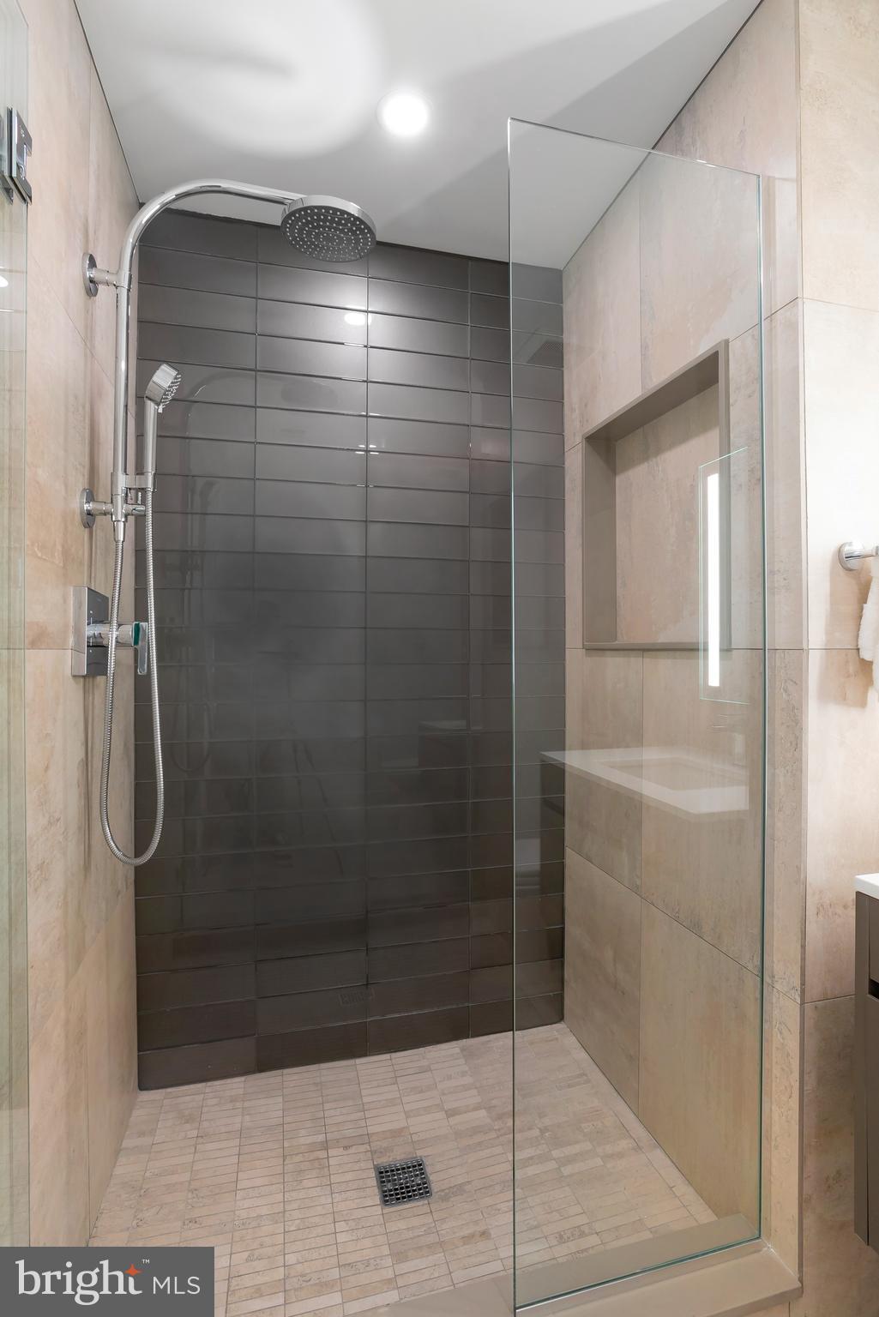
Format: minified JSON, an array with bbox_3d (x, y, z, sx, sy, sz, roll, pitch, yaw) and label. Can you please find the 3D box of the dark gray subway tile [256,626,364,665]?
[{"bbox_3d":[-0.359,-0.035,1.769,0.306,0.100,0.010,0,-1,-14],"label":"dark gray subway tile"}]

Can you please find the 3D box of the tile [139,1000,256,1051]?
[{"bbox_3d":[-0.655,0.991,1.688,0.301,0.100,0.010,0,-1,-14],"label":"tile"}]

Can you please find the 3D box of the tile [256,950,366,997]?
[{"bbox_3d":[-0.356,0.883,1.751,0.304,0.100,0.010,0,0,-14],"label":"tile"}]

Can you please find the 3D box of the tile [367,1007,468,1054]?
[{"bbox_3d":[-0.056,1.089,1.816,0.306,0.100,0.010,0,0,-14],"label":"tile"}]

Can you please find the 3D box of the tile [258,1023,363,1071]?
[{"bbox_3d":[-0.356,1.089,1.744,0.306,0.100,0.010,0,0,-14],"label":"tile"}]

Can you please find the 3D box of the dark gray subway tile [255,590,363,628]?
[{"bbox_3d":[-0.358,-0.135,1.752,0.306,0.100,0.010,0,0,-14],"label":"dark gray subway tile"}]

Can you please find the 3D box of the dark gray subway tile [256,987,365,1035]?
[{"bbox_3d":[-0.356,0.987,1.744,0.306,0.100,0.010,0,0,-14],"label":"dark gray subway tile"}]

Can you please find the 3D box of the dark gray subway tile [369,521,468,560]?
[{"bbox_3d":[-0.059,-0.339,1.825,0.306,0.100,0.010,0,0,-14],"label":"dark gray subway tile"}]

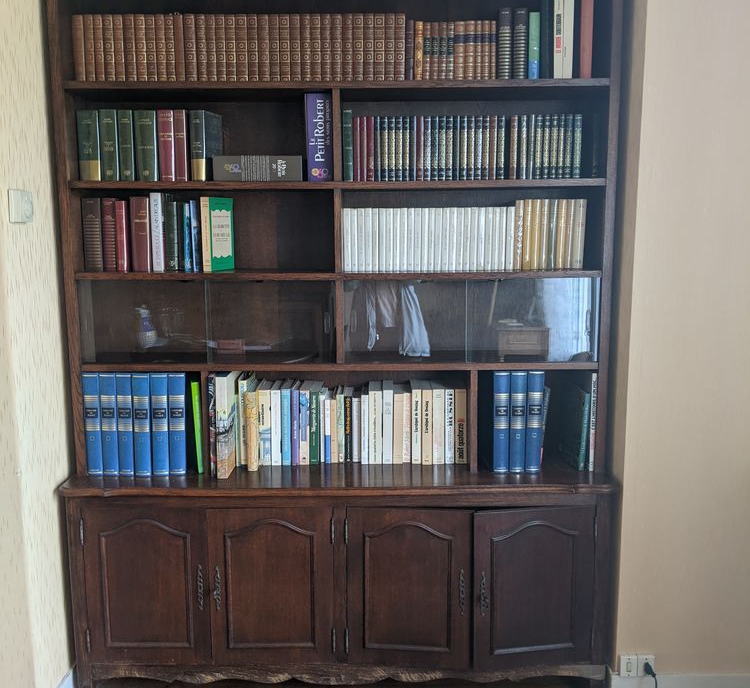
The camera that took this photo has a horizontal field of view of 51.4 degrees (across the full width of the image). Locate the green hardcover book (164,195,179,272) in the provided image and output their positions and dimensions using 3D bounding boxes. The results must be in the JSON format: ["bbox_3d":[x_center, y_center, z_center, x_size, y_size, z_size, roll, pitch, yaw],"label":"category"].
[{"bbox_3d":[-0.536,-0.292,2.122,0.030,0.187,0.125,0,9,0],"label":"green hardcover book"}]

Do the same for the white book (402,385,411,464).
[{"bbox_3d":[0.097,0.241,2.389,0.022,0.212,0.135,0,8,0],"label":"white book"}]

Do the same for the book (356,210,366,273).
[{"bbox_3d":[-0.037,-0.286,2.162,0.019,0.171,0.112,0,8,0],"label":"book"}]

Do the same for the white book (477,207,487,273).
[{"bbox_3d":[0.300,-0.300,2.242,0.019,0.178,0.115,0,8,0],"label":"white book"}]

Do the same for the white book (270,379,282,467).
[{"bbox_3d":[-0.278,0.229,2.269,0.026,0.217,0.142,0,9,0],"label":"white book"}]

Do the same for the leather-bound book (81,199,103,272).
[{"bbox_3d":[-0.749,-0.297,2.132,0.053,0.193,0.130,0,9,0],"label":"leather-bound book"}]

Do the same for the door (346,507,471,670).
[{"bbox_3d":[0.090,0.650,2.074,0.330,0.446,0.030,1,9,5],"label":"door"}]

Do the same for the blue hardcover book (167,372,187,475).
[{"bbox_3d":[-0.589,0.224,2.435,0.050,0.311,0.215,0,9,0],"label":"blue hardcover book"}]

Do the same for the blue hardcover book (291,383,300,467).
[{"bbox_3d":[-0.221,0.228,2.268,0.021,0.219,0.142,0,9,0],"label":"blue hardcover book"}]

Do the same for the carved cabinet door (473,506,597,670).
[{"bbox_3d":[0.433,0.671,2.138,0.344,0.455,0.024,-2,9,-9],"label":"carved cabinet door"}]

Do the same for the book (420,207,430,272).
[{"bbox_3d":[0.136,-0.289,2.161,0.022,0.171,0.115,0,9,0],"label":"book"}]

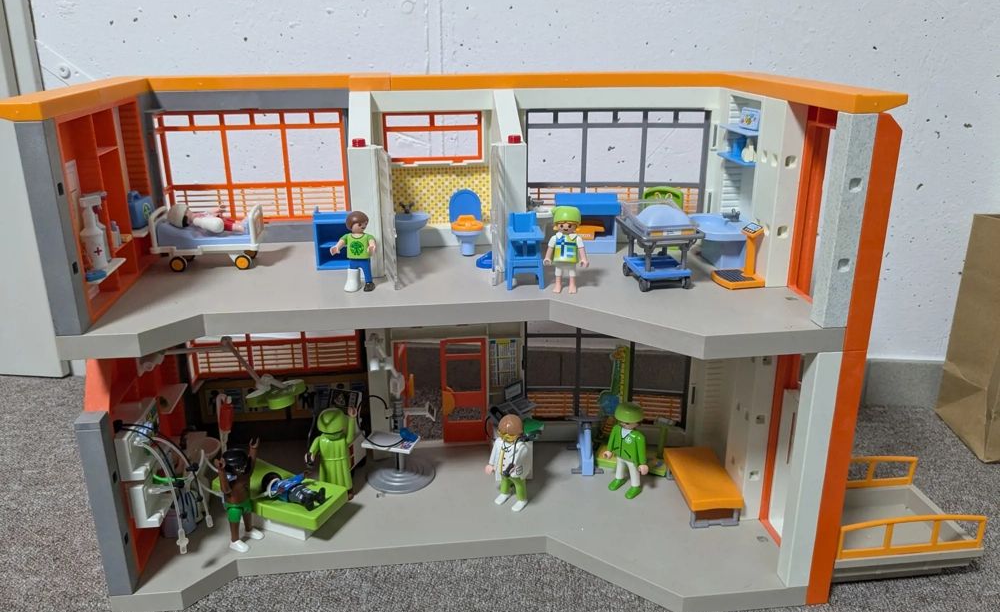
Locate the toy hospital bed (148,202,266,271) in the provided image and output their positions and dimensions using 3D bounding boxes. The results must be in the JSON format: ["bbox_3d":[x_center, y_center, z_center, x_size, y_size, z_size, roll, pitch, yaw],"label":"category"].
[{"bbox_3d":[-0.209,-0.051,0.561,0.074,0.044,0.033,-2,19,-5],"label":"toy hospital bed"}]

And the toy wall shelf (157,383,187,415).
[{"bbox_3d":[-0.264,0.074,0.615,0.023,0.003,0.053,-3,19,-7],"label":"toy wall shelf"}]

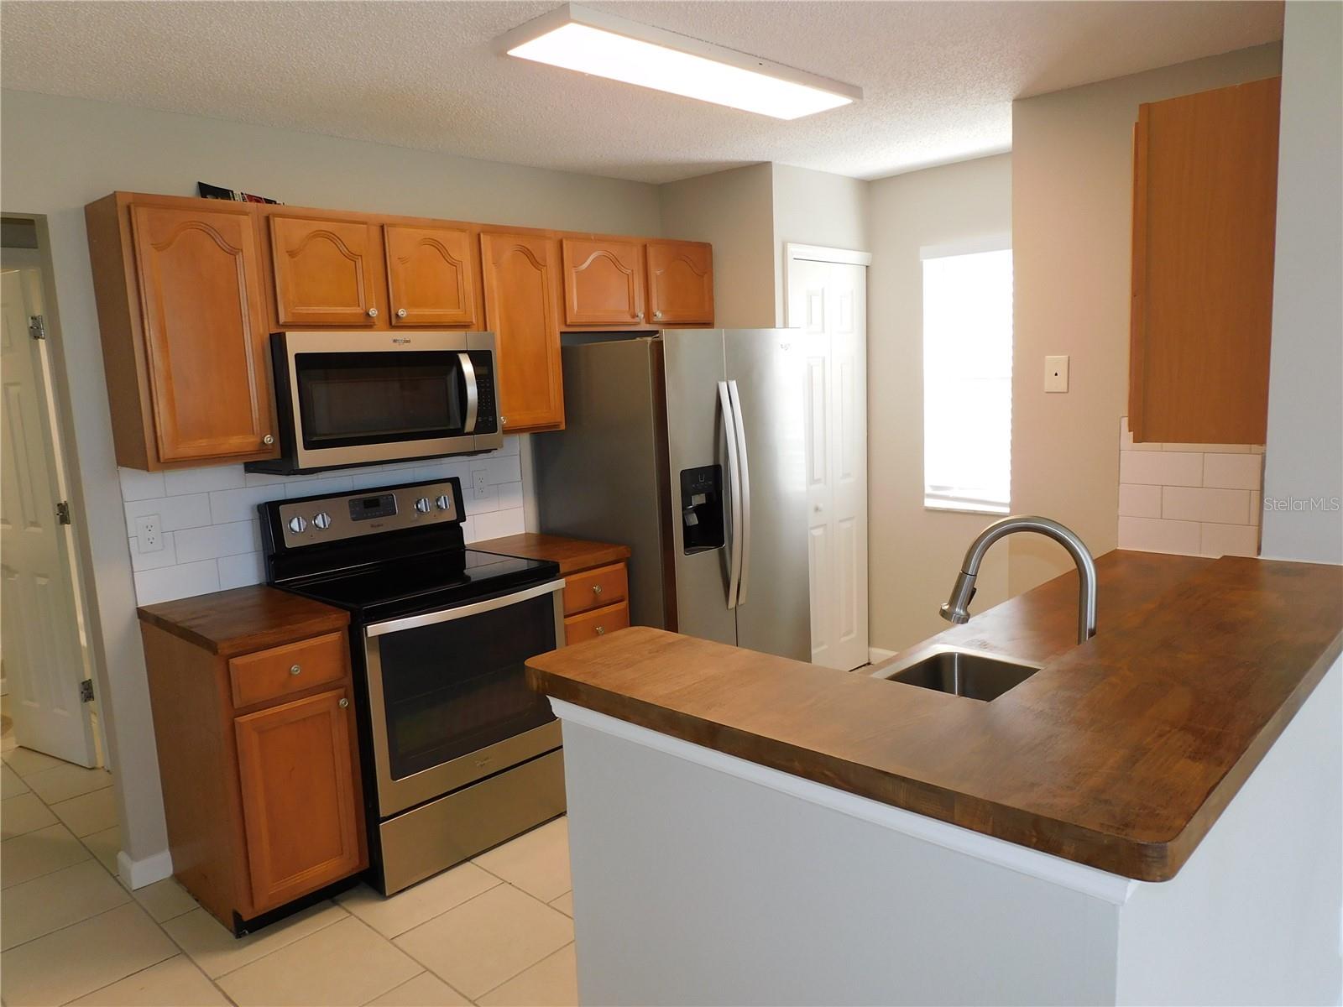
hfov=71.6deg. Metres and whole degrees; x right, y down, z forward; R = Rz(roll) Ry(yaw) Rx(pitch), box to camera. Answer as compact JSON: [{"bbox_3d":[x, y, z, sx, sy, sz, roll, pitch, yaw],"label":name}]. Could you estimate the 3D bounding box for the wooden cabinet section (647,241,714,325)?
[{"bbox_3d":[-0.055,-0.968,4.207,0.310,0.358,0.432,6,12,44],"label":"wooden cabinet section"}]

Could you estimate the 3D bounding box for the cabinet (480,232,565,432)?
[{"bbox_3d":[-0.637,-0.640,3.597,0.247,0.730,0.346,6,12,43],"label":"cabinet"}]

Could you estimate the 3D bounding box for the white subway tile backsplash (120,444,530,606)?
[{"bbox_3d":[-1.155,0.008,3.423,0.020,0.443,1.520,6,12,44],"label":"white subway tile backsplash"}]

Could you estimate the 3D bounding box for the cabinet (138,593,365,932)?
[{"bbox_3d":[-1.298,0.774,2.916,0.635,0.907,0.376,6,12,44],"label":"cabinet"}]

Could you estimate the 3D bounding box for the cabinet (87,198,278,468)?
[{"bbox_3d":[-1.467,-0.507,2.825,0.320,0.768,0.380,6,12,44],"label":"cabinet"}]

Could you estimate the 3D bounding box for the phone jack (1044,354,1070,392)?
[{"bbox_3d":[1.323,-0.443,3.198,0.077,0.124,0.010,6,12,43],"label":"phone jack"}]

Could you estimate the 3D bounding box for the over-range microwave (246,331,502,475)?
[{"bbox_3d":[-1.011,-0.360,3.193,0.416,0.430,0.751,6,12,43],"label":"over-range microwave"}]

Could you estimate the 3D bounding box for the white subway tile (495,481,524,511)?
[{"bbox_3d":[-0.671,-0.030,3.878,0.014,0.110,0.129,6,12,43],"label":"white subway tile"}]

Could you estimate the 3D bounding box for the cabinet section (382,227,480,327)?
[{"bbox_3d":[-0.936,-0.795,3.323,0.310,0.350,0.366,6,12,44],"label":"cabinet section"}]

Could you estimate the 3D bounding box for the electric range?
[{"bbox_3d":[-0.855,0.556,3.219,0.698,1.178,0.752,6,12,43],"label":"electric range"}]

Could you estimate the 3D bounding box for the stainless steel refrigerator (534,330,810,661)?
[{"bbox_3d":[0.024,0.134,4.032,0.830,1.735,0.860,6,12,44],"label":"stainless steel refrigerator"}]

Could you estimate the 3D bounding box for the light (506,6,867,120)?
[{"bbox_3d":[0.077,-1.200,2.574,0.292,0.060,1.185,6,12,44],"label":"light"}]

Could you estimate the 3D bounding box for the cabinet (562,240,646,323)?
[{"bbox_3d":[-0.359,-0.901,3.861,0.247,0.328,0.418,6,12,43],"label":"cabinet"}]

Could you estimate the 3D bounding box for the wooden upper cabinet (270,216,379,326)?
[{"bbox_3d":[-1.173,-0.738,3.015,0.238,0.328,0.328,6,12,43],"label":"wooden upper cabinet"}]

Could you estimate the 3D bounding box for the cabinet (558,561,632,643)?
[{"bbox_3d":[-0.508,0.633,3.727,0.625,0.880,0.372,6,12,44],"label":"cabinet"}]

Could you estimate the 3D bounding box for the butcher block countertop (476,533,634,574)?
[{"bbox_3d":[-0.516,0.190,3.614,0.632,0.038,0.374,6,12,43],"label":"butcher block countertop"}]

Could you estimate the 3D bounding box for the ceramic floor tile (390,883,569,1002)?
[{"bbox_3d":[-0.521,1.246,2.668,0.403,0.012,0.403,6,12,44],"label":"ceramic floor tile"}]

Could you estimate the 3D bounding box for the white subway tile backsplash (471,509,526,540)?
[{"bbox_3d":[-0.708,0.087,3.851,0.014,0.111,0.252,6,12,43],"label":"white subway tile backsplash"}]

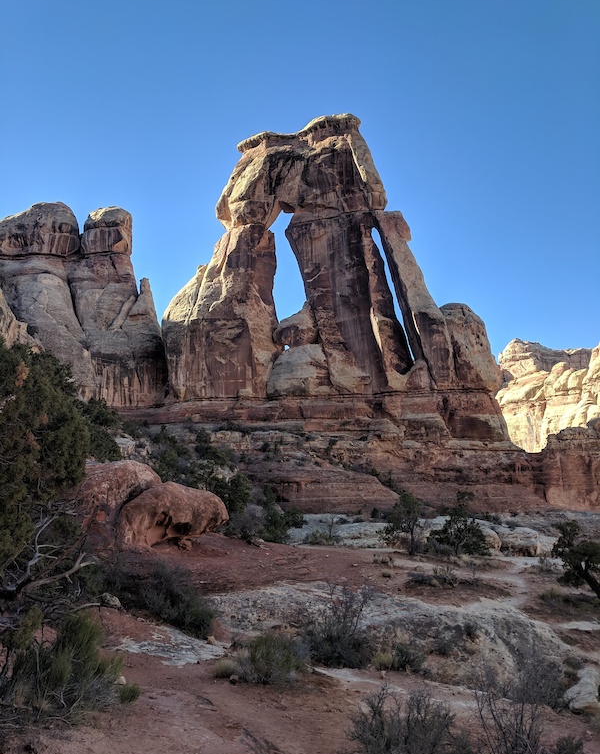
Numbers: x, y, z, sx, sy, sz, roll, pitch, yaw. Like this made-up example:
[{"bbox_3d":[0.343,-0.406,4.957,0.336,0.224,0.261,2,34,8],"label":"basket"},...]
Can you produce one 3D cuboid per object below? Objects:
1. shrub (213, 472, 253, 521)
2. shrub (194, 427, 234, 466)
[{"bbox_3d":[-3.258,5.815,29.000,1.950,2.400,1.900,0,-9,0],"label":"shrub"},{"bbox_3d":[-6.334,5.089,44.000,2.750,2.600,2.500,0,-9,0],"label":"shrub"}]

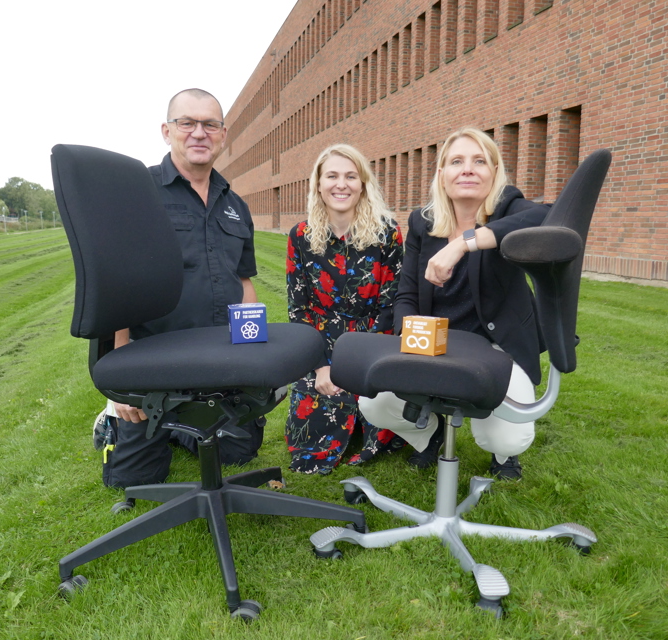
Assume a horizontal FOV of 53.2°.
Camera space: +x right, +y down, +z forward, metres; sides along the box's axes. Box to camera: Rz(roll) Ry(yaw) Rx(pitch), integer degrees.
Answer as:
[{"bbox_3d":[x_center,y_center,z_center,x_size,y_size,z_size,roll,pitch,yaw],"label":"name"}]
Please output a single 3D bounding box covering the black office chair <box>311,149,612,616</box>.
[{"bbox_3d":[0.285,0.102,1.553,0.710,0.975,0.670,0,9,-3],"label":"black office chair"}]

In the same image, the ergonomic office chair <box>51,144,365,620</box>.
[{"bbox_3d":[-0.293,0.100,1.588,0.710,0.970,0.690,2,9,14],"label":"ergonomic office chair"}]

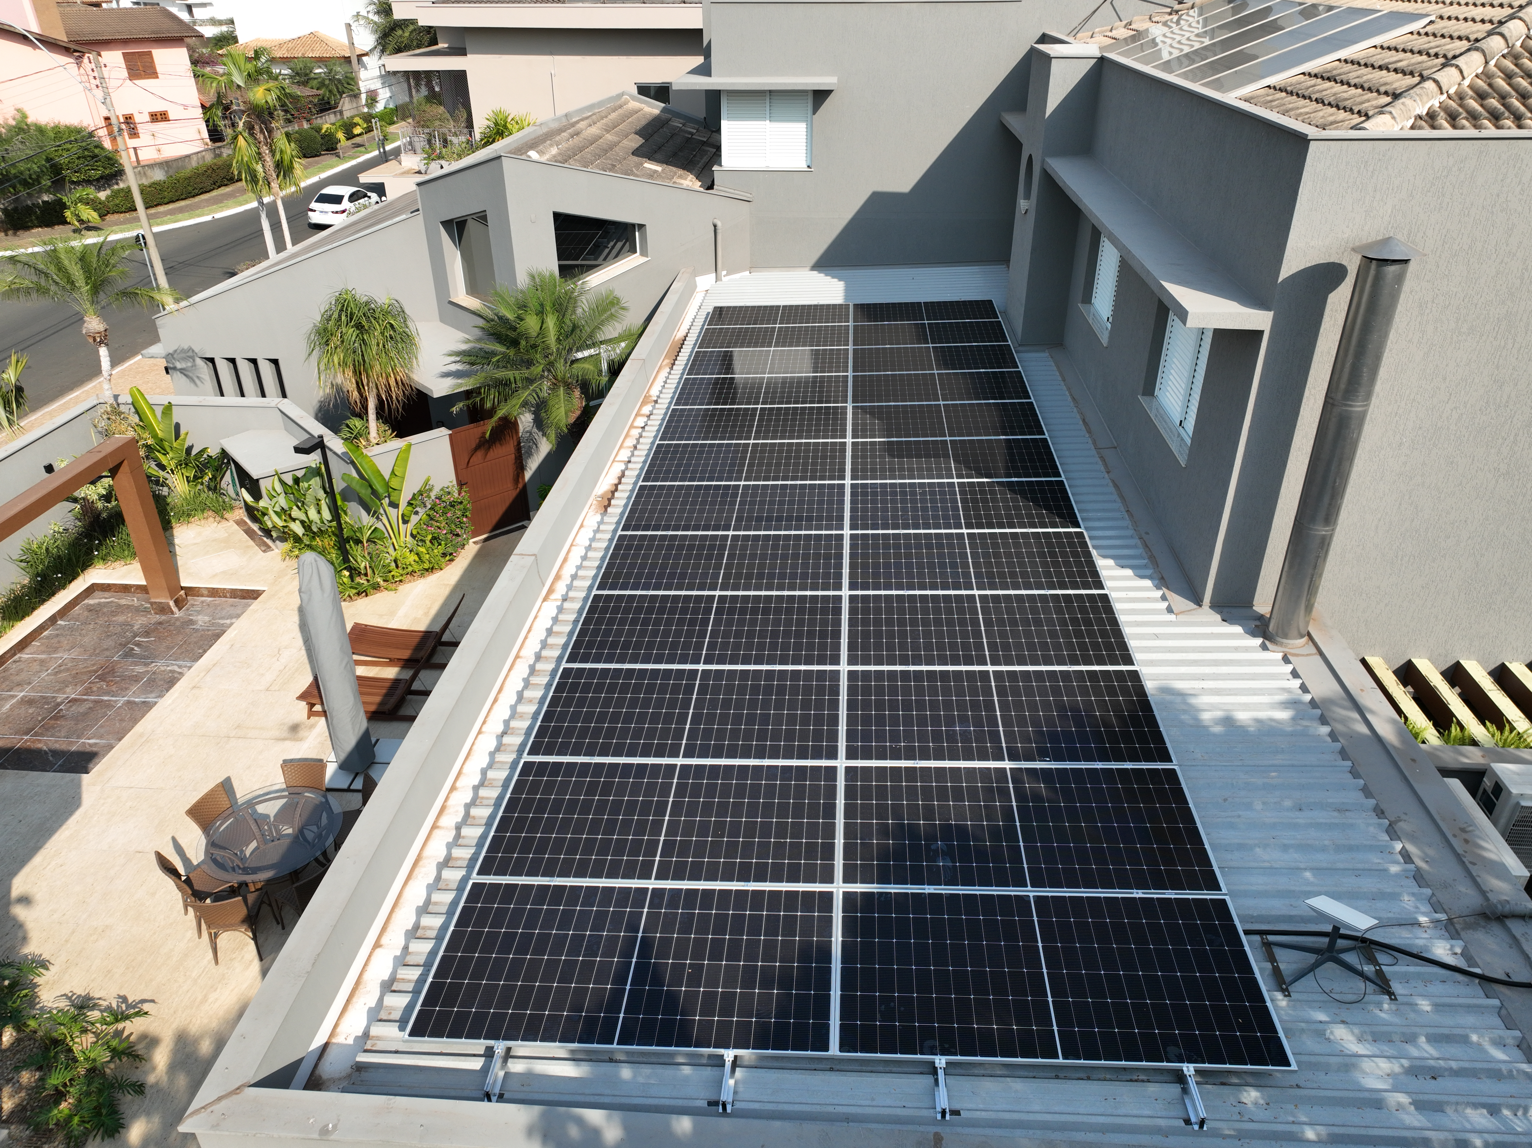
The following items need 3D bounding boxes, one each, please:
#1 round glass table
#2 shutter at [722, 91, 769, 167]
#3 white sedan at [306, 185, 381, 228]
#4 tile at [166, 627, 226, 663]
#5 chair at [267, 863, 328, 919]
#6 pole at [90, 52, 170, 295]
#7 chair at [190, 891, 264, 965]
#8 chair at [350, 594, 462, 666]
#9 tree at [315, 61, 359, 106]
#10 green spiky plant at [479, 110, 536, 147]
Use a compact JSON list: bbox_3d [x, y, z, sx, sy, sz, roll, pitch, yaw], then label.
[{"bbox_3d":[-5.406,3.158,11.812,1.520,0.750,1.520,0,29,0],"label":"round glass table"},{"bbox_3d":[-0.345,-7.921,18.858,0.840,1.310,0.060,2,29,4],"label":"shutter"},{"bbox_3d":[-19.590,-17.226,49.660,1.800,1.450,4.600,2,29,4],"label":"white sedan"},{"bbox_3d":[-8.302,1.047,15.643,0.700,0.020,0.930,2,29,4],"label":"tile"},{"bbox_3d":[-4.843,3.409,11.201,0.580,0.890,0.530,21,36,34],"label":"chair"},{"bbox_3d":[-16.928,-9.924,28.750,0.360,7.400,0.360,2,29,4],"label":"pole"},{"bbox_3d":[-5.477,3.523,11.008,0.530,0.890,0.580,-2,29,-3],"label":"chair"},{"bbox_3d":[-4.945,0.824,14.643,1.950,0.950,0.720,2,29,4],"label":"chair"},{"bbox_3d":[-35.132,-39.177,86.679,3.600,4.100,3.600,-1,29,0],"label":"tree"},{"bbox_3d":[-10.834,-18.588,44.500,2.400,1.900,1.900,0,28,0],"label":"green spiky plant"}]

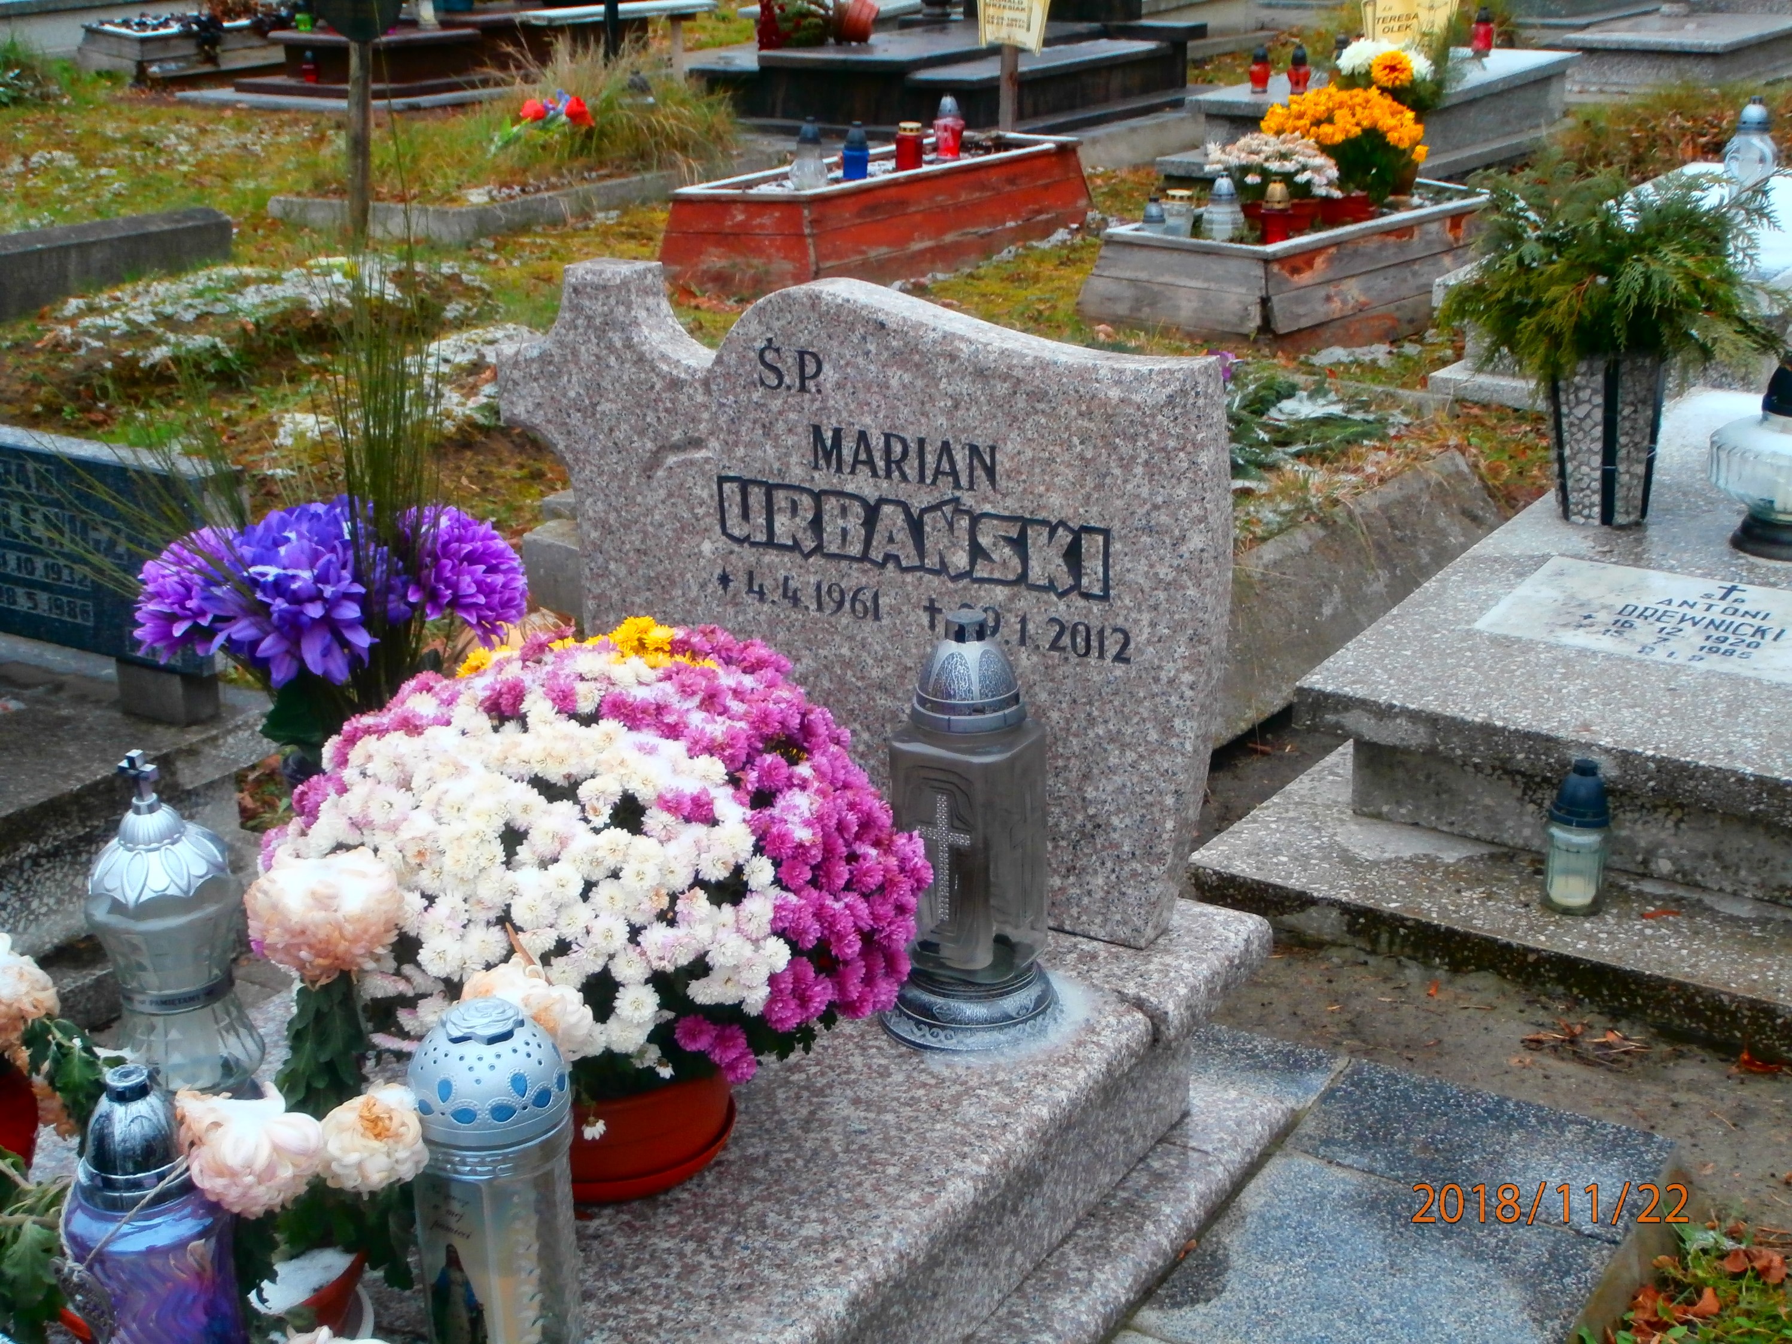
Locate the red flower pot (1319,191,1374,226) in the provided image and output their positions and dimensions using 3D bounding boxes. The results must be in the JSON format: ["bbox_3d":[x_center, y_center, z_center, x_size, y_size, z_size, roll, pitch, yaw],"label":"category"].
[{"bbox_3d":[1.275,-1.323,6.882,0.160,0.100,0.160,2,20,10],"label":"red flower pot"}]

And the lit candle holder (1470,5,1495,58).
[{"bbox_3d":[2.303,-2.511,9.539,0.082,0.188,0.082,3,21,13],"label":"lit candle holder"}]

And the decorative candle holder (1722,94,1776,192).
[{"bbox_3d":[2.225,-1.358,6.317,0.137,0.268,0.130,5,21,18],"label":"decorative candle holder"}]

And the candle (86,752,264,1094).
[{"bbox_3d":[-0.740,0.255,2.478,0.158,0.355,0.158,10,23,30],"label":"candle"}]

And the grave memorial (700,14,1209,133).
[{"bbox_3d":[0.370,-2.813,11.317,1.480,0.360,2.000,13,25,35],"label":"grave memorial"}]

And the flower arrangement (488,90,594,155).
[{"bbox_3d":[-1.346,-2.077,9.173,0.420,0.230,0.240,-4,20,-7],"label":"flower arrangement"}]

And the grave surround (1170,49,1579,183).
[{"bbox_3d":[2.054,-2.295,10.075,1.000,0.370,2.030,14,25,36],"label":"grave surround"}]

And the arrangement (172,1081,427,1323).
[{"bbox_3d":[-0.494,0.458,2.053,0.207,0.251,0.197,10,23,30],"label":"arrangement"}]

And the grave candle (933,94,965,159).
[{"bbox_3d":[0.176,-1.794,8.013,0.101,0.202,0.101,-1,20,1],"label":"grave candle"}]

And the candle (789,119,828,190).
[{"bbox_3d":[-0.268,-1.589,7.461,0.119,0.214,0.119,-2,20,-2],"label":"candle"}]

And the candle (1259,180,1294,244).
[{"bbox_3d":[1.103,-1.336,7.042,0.084,0.205,0.084,-2,20,1],"label":"candle"}]

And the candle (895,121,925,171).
[{"bbox_3d":[0.048,-1.819,8.403,0.086,0.185,0.086,14,25,37],"label":"candle"}]

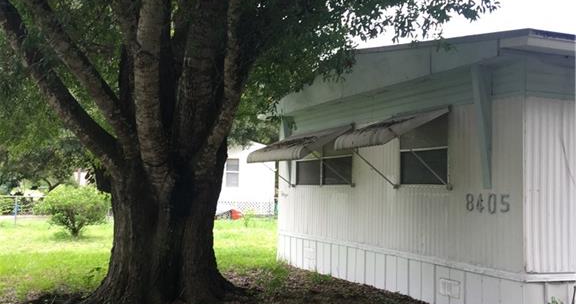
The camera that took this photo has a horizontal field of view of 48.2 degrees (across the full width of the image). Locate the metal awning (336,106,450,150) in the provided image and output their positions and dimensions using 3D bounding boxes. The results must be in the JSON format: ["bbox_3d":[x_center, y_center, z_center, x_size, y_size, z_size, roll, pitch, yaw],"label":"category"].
[{"bbox_3d":[1.302,-0.288,8.204,0.920,0.500,1.260,2,-3,-22],"label":"metal awning"}]

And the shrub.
[{"bbox_3d":[-5.800,1.580,17.300,2.050,1.400,1.950,1,-3,0],"label":"shrub"}]

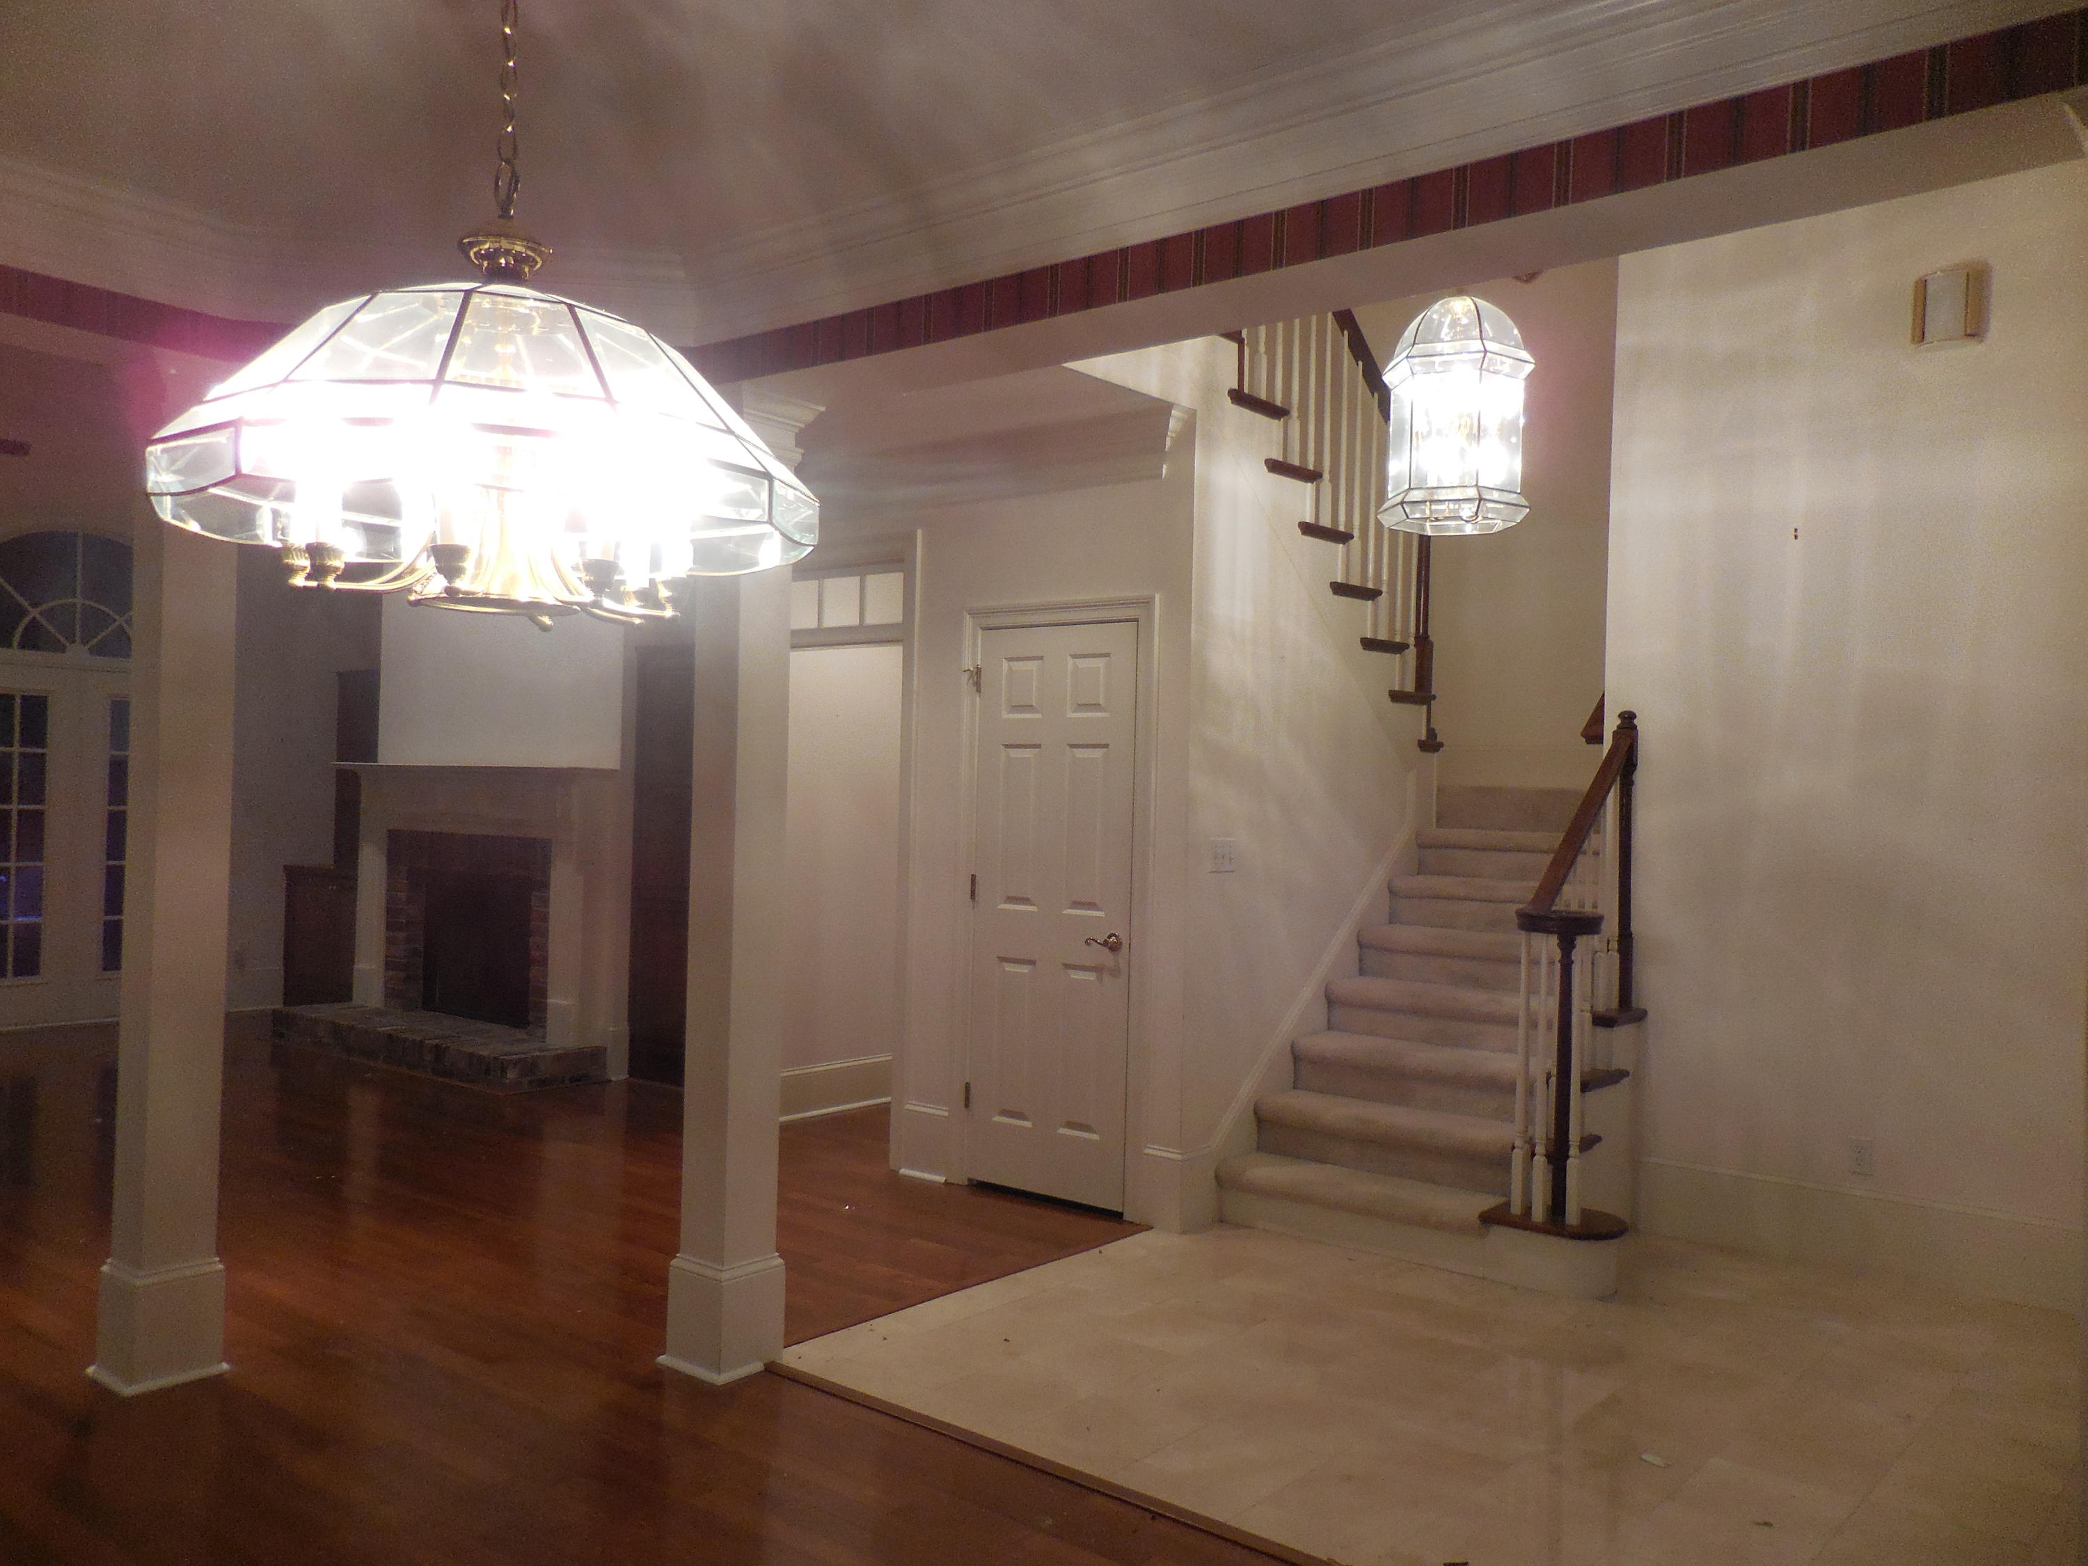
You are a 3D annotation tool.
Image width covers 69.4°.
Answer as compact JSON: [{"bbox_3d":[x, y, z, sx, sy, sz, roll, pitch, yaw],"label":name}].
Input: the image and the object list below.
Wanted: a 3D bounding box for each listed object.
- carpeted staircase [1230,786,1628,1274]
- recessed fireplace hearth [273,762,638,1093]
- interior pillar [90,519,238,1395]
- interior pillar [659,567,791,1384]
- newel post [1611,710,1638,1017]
[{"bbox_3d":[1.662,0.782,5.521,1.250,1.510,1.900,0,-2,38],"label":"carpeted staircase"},{"bbox_3d":[-3.220,0.699,8.143,2.340,1.580,0.720,0,-2,38],"label":"recessed fireplace hearth"},{"bbox_3d":[-2.098,0.207,3.660,0.250,2.420,0.250,0,-2,38],"label":"interior pillar"},{"bbox_3d":[-0.769,0.238,3.799,0.250,2.420,0.250,0,-2,38],"label":"interior pillar"},{"bbox_3d":[2.005,0.270,5.214,0.075,1.045,0.075,0,-2,38],"label":"newel post"}]

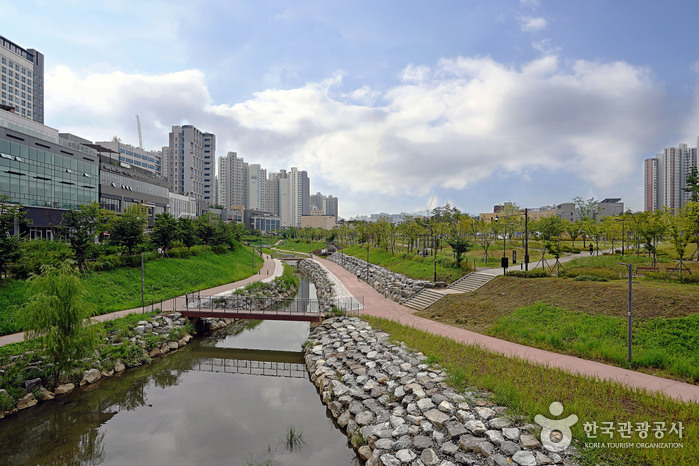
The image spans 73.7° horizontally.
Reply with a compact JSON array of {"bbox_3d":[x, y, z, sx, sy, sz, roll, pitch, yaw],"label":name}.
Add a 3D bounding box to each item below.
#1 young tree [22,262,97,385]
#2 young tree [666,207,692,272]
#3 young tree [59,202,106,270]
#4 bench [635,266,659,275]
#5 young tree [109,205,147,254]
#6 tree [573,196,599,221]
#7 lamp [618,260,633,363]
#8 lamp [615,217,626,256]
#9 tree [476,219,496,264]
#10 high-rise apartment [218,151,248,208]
[{"bbox_3d":[-15.560,4.860,25.000,4.000,6.500,4.000,0,0,0],"label":"young tree"},{"bbox_3d":[27.970,0.640,39.500,2.400,5.700,2.400,0,0,0],"label":"young tree"},{"bbox_3d":[-25.700,0.360,44.900,4.300,6.600,4.300,0,0,0],"label":"young tree"},{"bbox_3d":[26.170,3.330,41.000,1.750,0.450,0.450,0,0,30],"label":"bench"},{"bbox_3d":[-26.500,0.050,55.800,4.500,6.800,4.500,0,0,0],"label":"young tree"},{"bbox_3d":[51.000,-2.300,101.000,6.000,10.900,6.000,0,0,0],"label":"tree"},{"bbox_3d":[13.770,4.000,23.100,0.850,5.000,0.200,0,0,-33],"label":"lamp"},{"bbox_3d":[38.400,0.600,66.000,1.500,5.250,0.300,0,0,11],"label":"lamp"},{"bbox_3d":[16.320,1.070,55.500,2.700,5.500,2.700,0,0,0],"label":"tree"},{"bbox_3d":[-113.500,-38.400,456.000,27.000,80.000,17.000,0,0,-26],"label":"high-rise apartment"}]

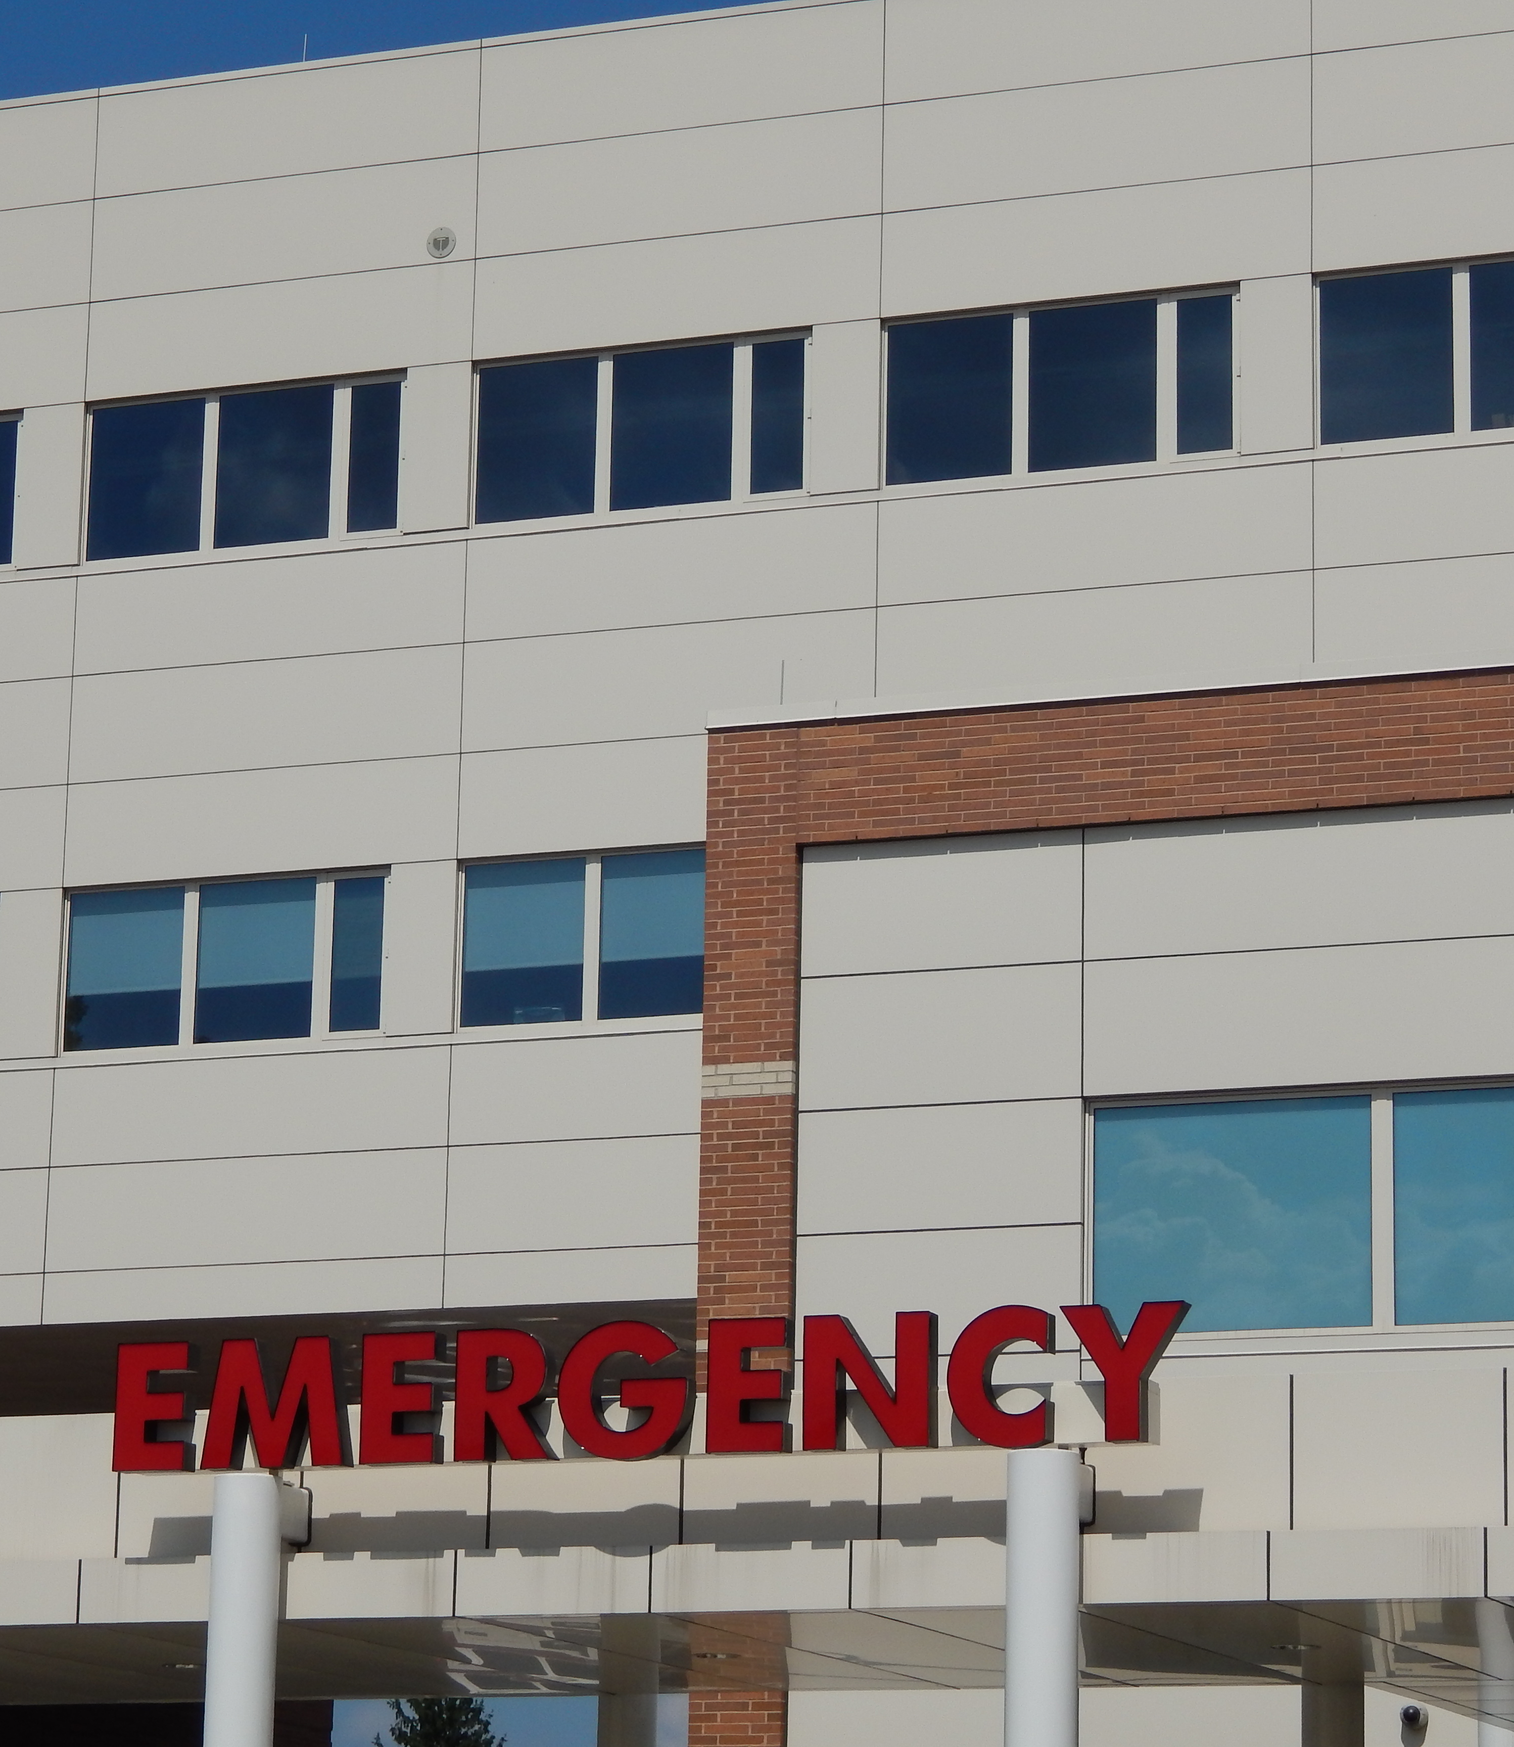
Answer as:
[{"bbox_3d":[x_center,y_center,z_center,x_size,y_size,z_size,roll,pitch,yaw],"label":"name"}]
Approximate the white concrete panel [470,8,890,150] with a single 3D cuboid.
[{"bbox_3d":[-0.655,-6.915,50.318,3.775,0.981,0.100,-4,-14,21],"label":"white concrete panel"}]

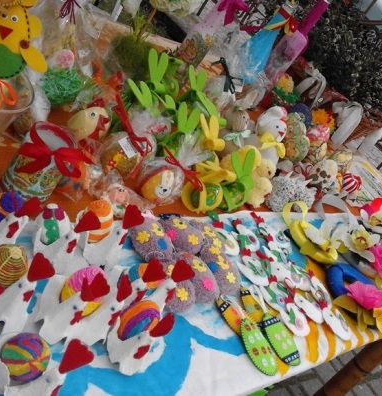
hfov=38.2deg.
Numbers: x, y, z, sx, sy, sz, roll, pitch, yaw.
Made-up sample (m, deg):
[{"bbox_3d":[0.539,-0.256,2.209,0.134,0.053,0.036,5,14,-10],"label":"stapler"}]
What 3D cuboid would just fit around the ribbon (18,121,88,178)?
[{"bbox_3d":[-0.195,-0.066,0.778,0.088,0.050,0.075,11,37,-44],"label":"ribbon"}]

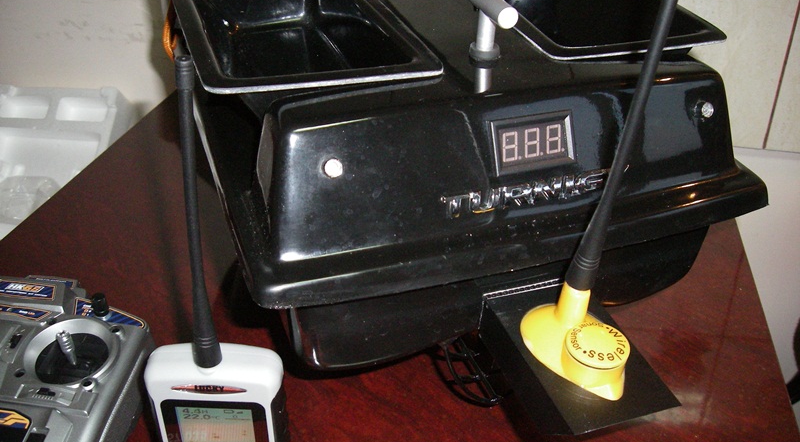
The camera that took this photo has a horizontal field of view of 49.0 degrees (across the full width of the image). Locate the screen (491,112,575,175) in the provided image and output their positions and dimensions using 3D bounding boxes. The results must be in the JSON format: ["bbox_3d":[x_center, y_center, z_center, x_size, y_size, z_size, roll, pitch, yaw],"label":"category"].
[{"bbox_3d":[0.069,-0.041,0.461,0.046,0.028,0.009,-10,10,-15],"label":"screen"}]

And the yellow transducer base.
[{"bbox_3d":[0.091,0.055,0.434,0.046,0.032,0.067,-10,46,-15],"label":"yellow transducer base"}]

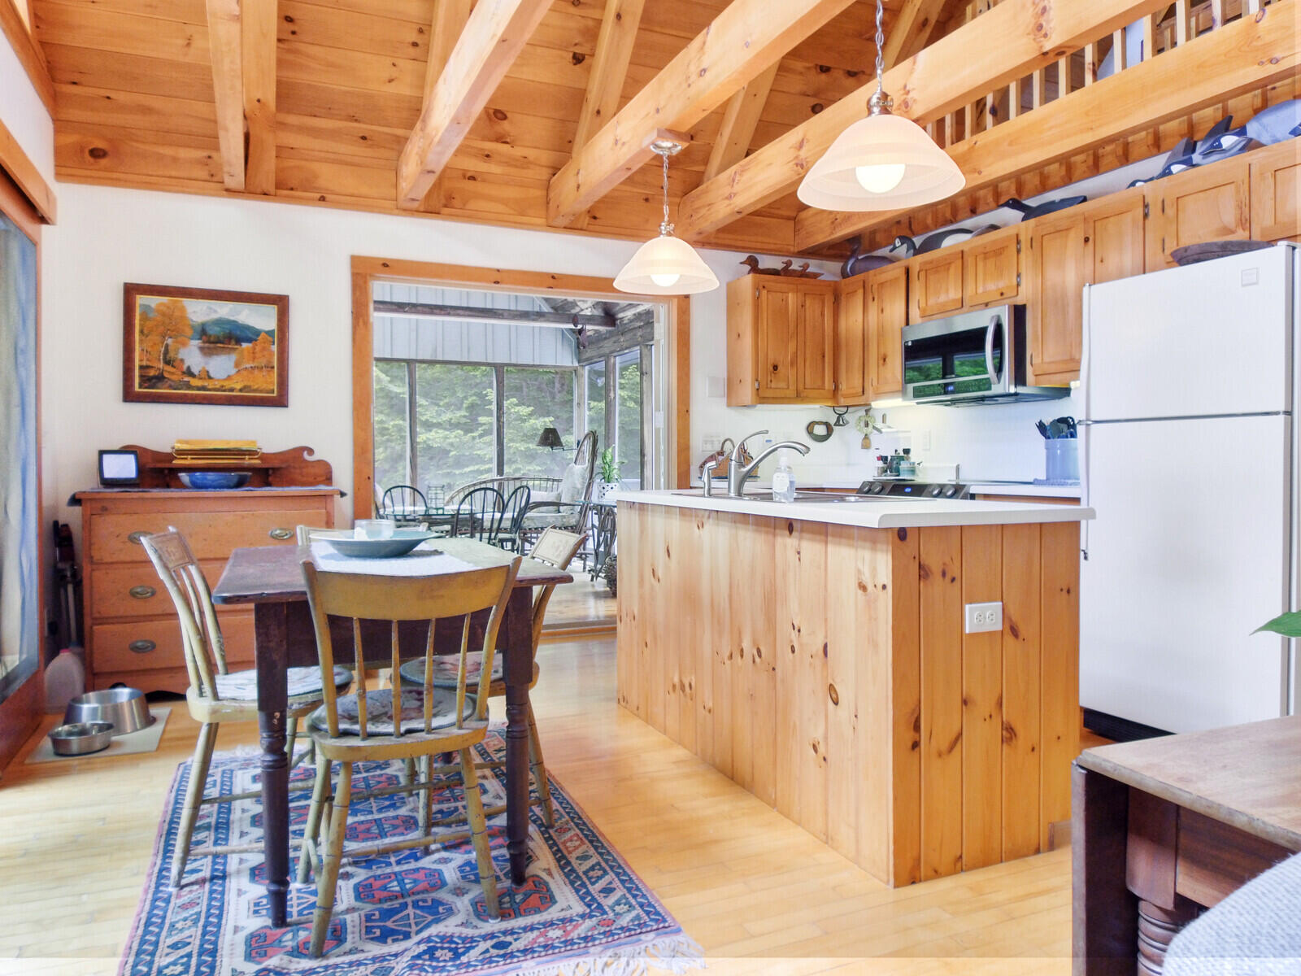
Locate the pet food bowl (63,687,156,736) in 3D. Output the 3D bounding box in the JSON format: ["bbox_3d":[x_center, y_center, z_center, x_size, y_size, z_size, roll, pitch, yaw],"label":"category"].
[{"bbox_3d":[-2.119,0.873,3.242,0.295,0.113,0.295,-1,1,-24],"label":"pet food bowl"}]

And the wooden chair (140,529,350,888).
[{"bbox_3d":[-1.073,0.549,2.249,0.490,0.850,0.440,-1,2,-20],"label":"wooden chair"}]

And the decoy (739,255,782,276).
[{"bbox_3d":[0.698,-1.349,5.099,0.310,0.152,0.115,-1,1,-24],"label":"decoy"}]

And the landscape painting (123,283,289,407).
[{"bbox_3d":[-2.180,-0.698,4.084,0.725,0.570,0.035,-1,2,-25],"label":"landscape painting"}]

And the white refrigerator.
[{"bbox_3d":[2.088,0.092,2.939,0.730,1.665,0.690,-1,1,-24],"label":"white refrigerator"}]

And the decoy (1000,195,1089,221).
[{"bbox_3d":[1.919,-1.372,4.037,0.150,0.175,0.490,-1,2,-25],"label":"decoy"}]

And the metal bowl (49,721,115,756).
[{"bbox_3d":[-2.086,0.919,3.033,0.200,0.068,0.200,-1,2,-25],"label":"metal bowl"}]

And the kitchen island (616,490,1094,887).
[{"bbox_3d":[0.487,0.485,2.836,0.715,0.894,1.760,-1,1,-24],"label":"kitchen island"}]

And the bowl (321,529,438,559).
[{"bbox_3d":[-0.775,0.162,2.365,0.345,0.066,0.345,-1,1,-24],"label":"bowl"}]

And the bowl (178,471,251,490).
[{"bbox_3d":[-2.027,-0.033,3.857,0.300,0.073,0.300,-1,1,-24],"label":"bowl"}]

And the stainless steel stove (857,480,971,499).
[{"bbox_3d":[1.625,0.034,4.387,0.660,0.150,0.760,-1,2,-25],"label":"stainless steel stove"}]

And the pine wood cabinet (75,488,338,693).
[{"bbox_3d":[-2.026,0.459,3.896,1.030,0.910,0.450,-1,1,-24],"label":"pine wood cabinet"}]

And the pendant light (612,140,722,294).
[{"bbox_3d":[0.069,-1.138,3.450,0.440,0.575,0.440,0,2,0],"label":"pendant light"}]

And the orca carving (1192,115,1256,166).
[{"bbox_3d":[2.229,-1.332,3.203,0.130,0.205,0.300,-1,1,-24],"label":"orca carving"}]

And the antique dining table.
[{"bbox_3d":[-0.747,0.573,2.292,0.755,0.752,1.065,-1,1,-24],"label":"antique dining table"}]

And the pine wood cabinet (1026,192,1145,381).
[{"bbox_3d":[2.104,-0.887,3.827,0.330,0.785,0.605,-1,2,-25],"label":"pine wood cabinet"}]

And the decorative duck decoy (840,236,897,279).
[{"bbox_3d":[1.387,-1.470,5.210,0.170,0.290,0.540,-1,2,-25],"label":"decorative duck decoy"}]

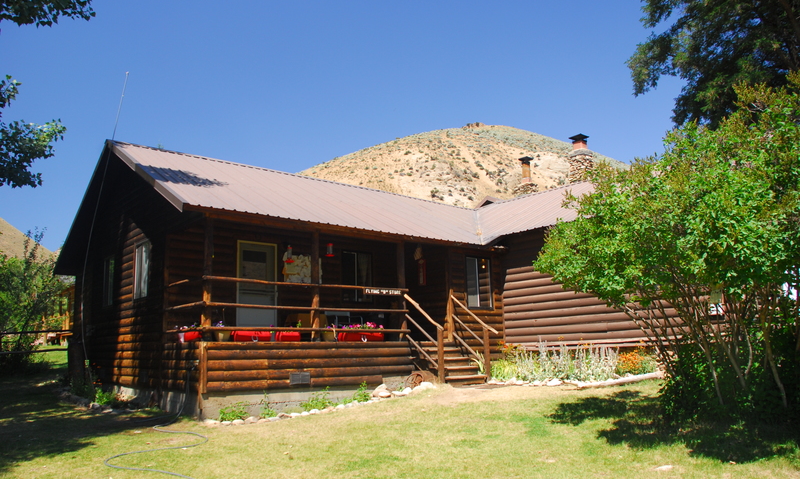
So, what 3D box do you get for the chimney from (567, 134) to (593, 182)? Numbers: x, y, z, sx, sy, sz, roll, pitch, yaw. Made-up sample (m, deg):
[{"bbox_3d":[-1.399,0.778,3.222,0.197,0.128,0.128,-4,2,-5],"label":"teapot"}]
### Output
[{"bbox_3d":[5.787,-2.532,19.445,0.580,1.600,0.580,8,-14,-39],"label":"chimney"}]

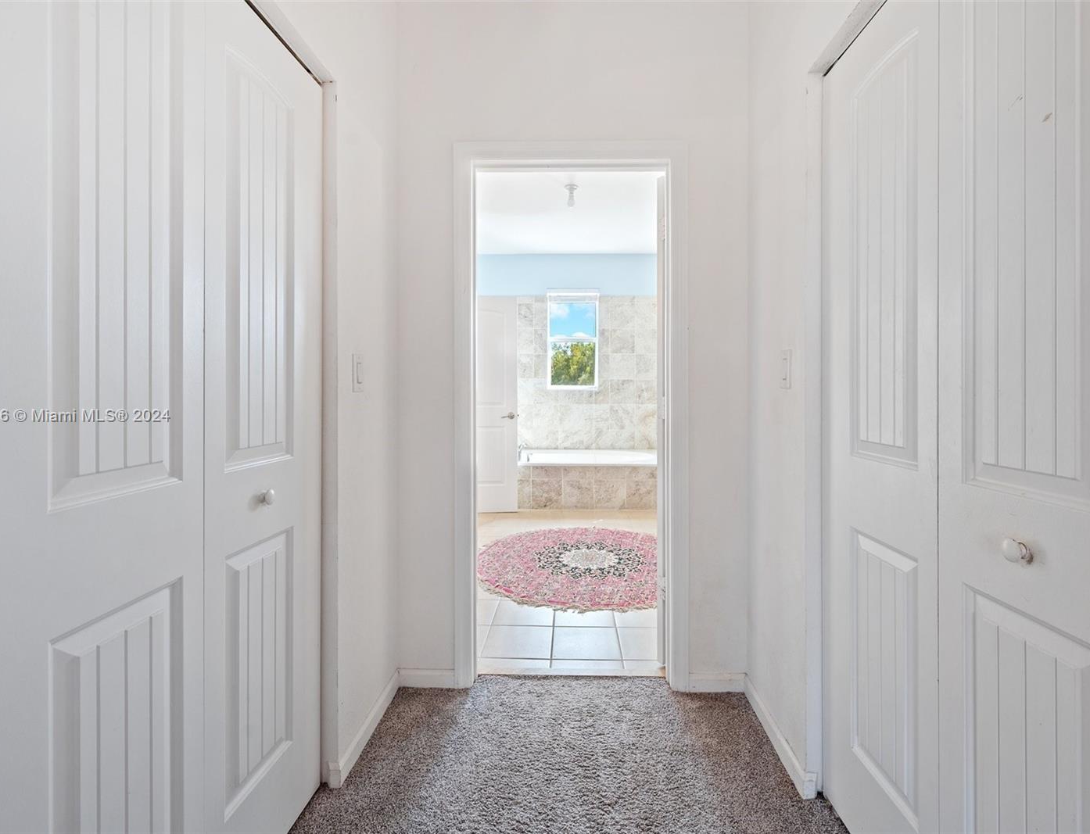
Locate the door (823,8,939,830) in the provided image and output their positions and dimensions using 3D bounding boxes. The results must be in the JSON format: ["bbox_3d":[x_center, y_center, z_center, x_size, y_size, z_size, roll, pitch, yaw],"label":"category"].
[{"bbox_3d":[0.797,0.067,1.168,0.035,2.030,0.450,0,2,3],"label":"door"}]

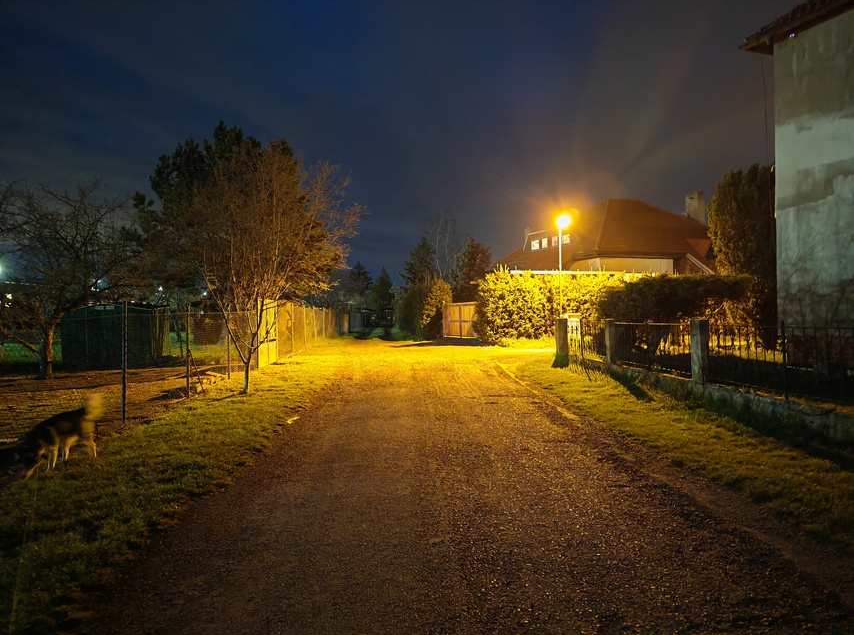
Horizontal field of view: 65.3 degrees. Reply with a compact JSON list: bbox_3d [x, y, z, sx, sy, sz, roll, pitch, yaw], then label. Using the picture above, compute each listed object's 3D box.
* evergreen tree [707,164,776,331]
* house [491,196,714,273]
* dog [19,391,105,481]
[{"bbox_3d":[12.500,-2.400,26.000,2.800,7.100,2.800,0,0,0],"label":"evergreen tree"},{"bbox_3d":[12.700,-3.500,50.000,10.300,9.600,13.500,0,0,-22],"label":"house"},{"bbox_3d":[-3.800,1.210,6.950,0.300,0.680,0.980,0,0,27],"label":"dog"}]

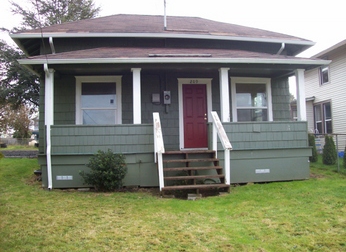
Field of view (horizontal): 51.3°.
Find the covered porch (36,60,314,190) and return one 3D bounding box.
[{"bbox_3d":[0.136,-0.057,10.412,7.450,3.320,1.950,-1,-2,-8],"label":"covered porch"}]

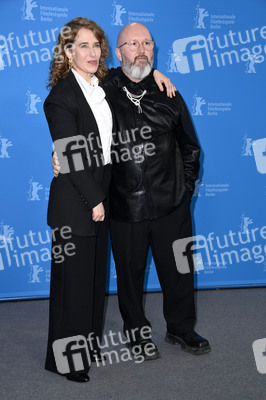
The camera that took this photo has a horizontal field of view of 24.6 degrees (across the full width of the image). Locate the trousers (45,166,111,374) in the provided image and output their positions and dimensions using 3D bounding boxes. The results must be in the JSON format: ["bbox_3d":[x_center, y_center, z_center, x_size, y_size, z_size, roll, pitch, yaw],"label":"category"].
[{"bbox_3d":[-0.279,0.346,3.105,0.310,1.040,0.380,8,12,37],"label":"trousers"}]

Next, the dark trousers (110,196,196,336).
[{"bbox_3d":[0.101,0.328,3.353,0.450,0.900,0.330,-3,11,-22],"label":"dark trousers"}]

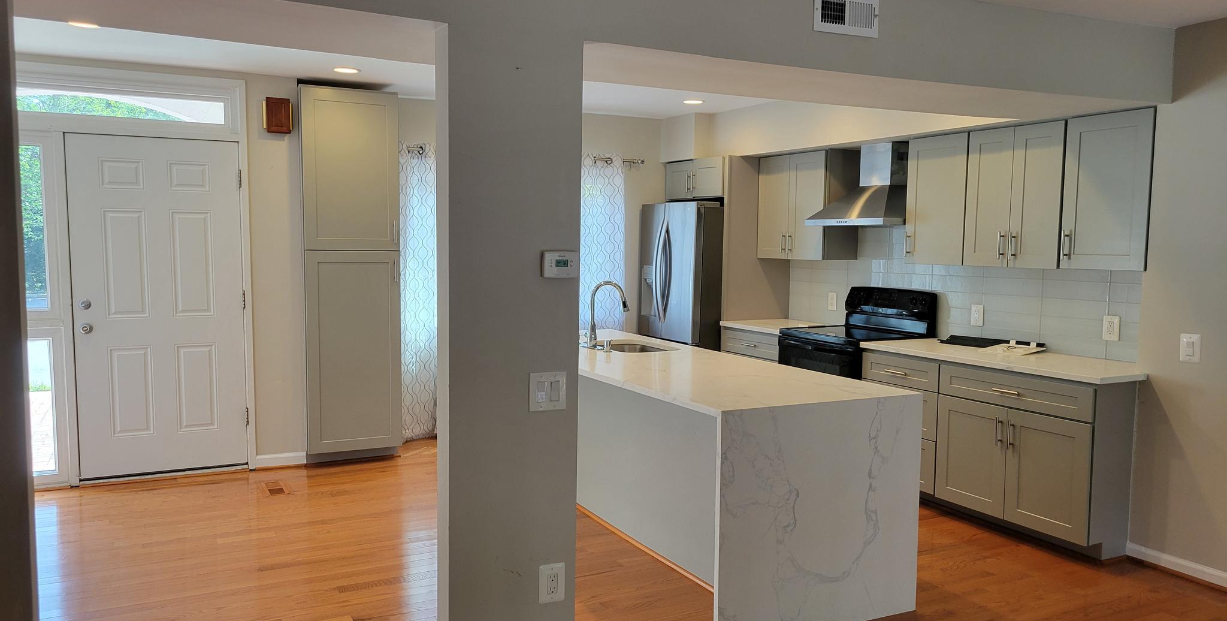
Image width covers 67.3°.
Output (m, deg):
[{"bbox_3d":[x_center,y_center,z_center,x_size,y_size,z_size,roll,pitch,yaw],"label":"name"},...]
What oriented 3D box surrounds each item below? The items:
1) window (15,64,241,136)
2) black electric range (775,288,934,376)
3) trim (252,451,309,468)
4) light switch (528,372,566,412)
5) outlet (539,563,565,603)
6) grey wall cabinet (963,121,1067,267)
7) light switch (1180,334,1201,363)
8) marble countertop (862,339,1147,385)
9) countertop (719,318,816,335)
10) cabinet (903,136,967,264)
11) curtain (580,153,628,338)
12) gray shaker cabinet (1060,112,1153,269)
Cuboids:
[{"bbox_3d":[-2.888,-1.227,5.447,1.270,0.337,0.093,-1,5,-26],"label":"window"},{"bbox_3d":[1.591,0.455,6.079,0.687,1.179,0.772,-2,5,-26],"label":"black electric range"},{"bbox_3d":[-2.151,0.967,5.968,0.313,0.083,0.015,-2,5,-26],"label":"trim"},{"bbox_3d":[-0.202,0.252,2.865,0.120,0.118,0.012,-1,5,-26],"label":"light switch"},{"bbox_3d":[-0.190,0.864,2.917,0.081,0.118,0.012,-1,5,-26],"label":"outlet"},{"bbox_3d":[2.281,-0.616,5.042,0.327,0.752,0.625,-2,5,-26],"label":"grey wall cabinet"},{"bbox_3d":[2.583,0.171,4.126,0.010,0.128,0.089,-2,5,-26],"label":"light switch"},{"bbox_3d":[2.139,0.257,5.012,0.653,0.033,1.582,-2,5,-26],"label":"marble countertop"},{"bbox_3d":[1.271,0.117,6.752,0.658,0.033,0.742,-2,5,-26],"label":"countertop"},{"bbox_3d":[2.055,-0.655,5.555,0.330,0.758,0.458,-1,5,-26],"label":"cabinet"},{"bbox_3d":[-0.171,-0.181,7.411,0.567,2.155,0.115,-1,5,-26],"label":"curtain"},{"bbox_3d":[2.545,-0.579,4.563,0.330,0.755,0.455,-1,5,-26],"label":"gray shaker cabinet"}]

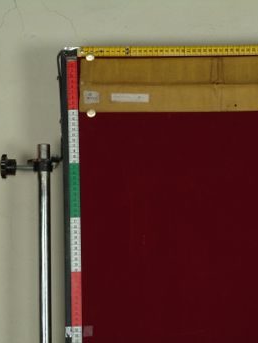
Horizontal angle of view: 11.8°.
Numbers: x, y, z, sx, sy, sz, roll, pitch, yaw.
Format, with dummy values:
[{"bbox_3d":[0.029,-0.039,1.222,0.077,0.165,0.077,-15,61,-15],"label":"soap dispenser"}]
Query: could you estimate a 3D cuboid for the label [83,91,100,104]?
[{"bbox_3d":[-0.070,-0.140,2.365,0.029,0.023,0.001,-1,-4,5],"label":"label"}]

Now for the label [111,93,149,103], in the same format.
[{"bbox_3d":[0.003,-0.138,2.360,0.071,0.016,0.001,-1,-4,5],"label":"label"}]

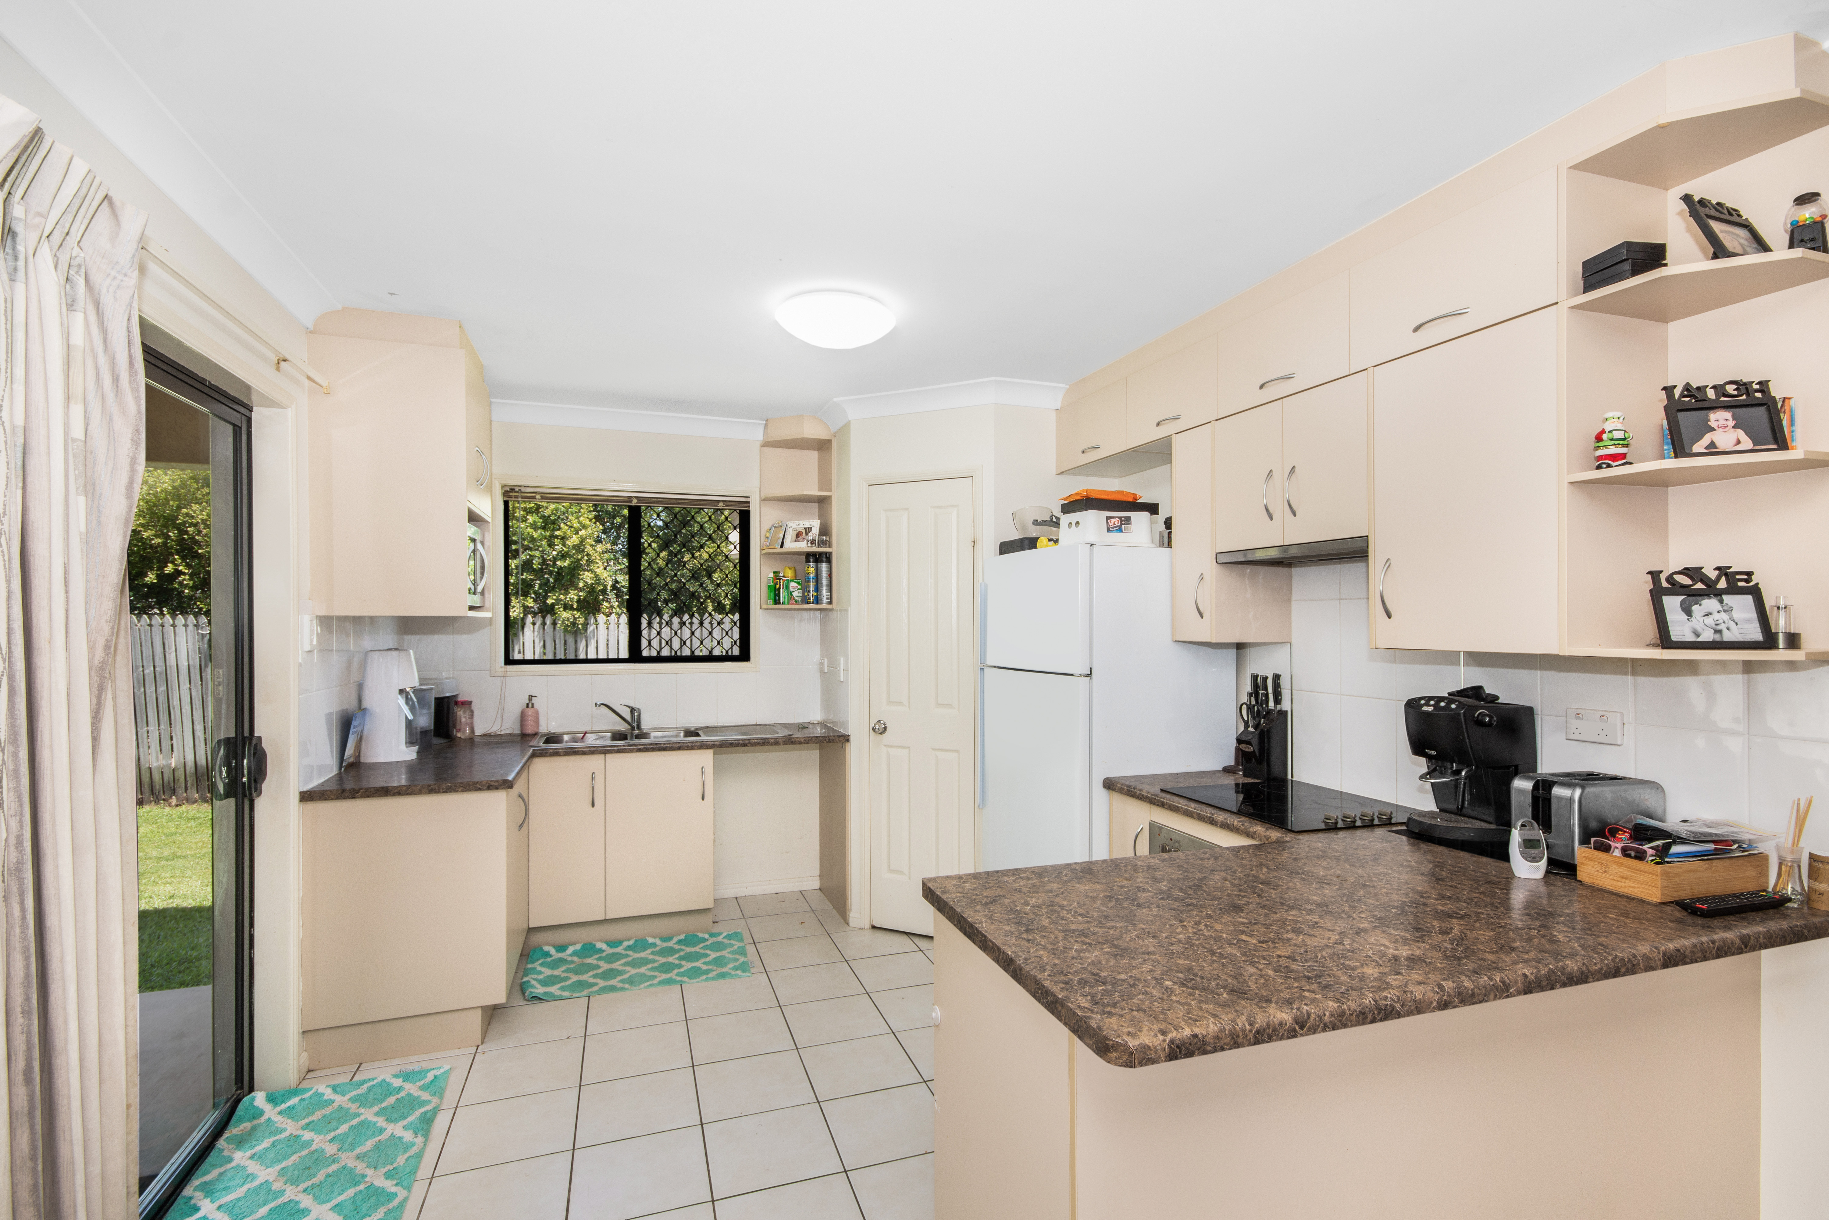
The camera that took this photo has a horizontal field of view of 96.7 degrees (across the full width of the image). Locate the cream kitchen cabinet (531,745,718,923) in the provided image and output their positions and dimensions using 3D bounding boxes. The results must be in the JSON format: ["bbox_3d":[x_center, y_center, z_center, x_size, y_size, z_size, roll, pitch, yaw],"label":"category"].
[{"bbox_3d":[-1.353,0.991,3.801,0.765,0.730,0.490,0,-1,-20],"label":"cream kitchen cabinet"}]

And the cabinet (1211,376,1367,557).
[{"bbox_3d":[1.251,-0.409,2.474,0.325,0.450,0.600,0,-1,-19],"label":"cabinet"}]

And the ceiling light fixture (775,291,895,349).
[{"bbox_3d":[-0.264,-0.937,2.709,0.395,0.102,0.395,0,-1,0],"label":"ceiling light fixture"}]

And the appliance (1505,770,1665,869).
[{"bbox_3d":[1.496,0.470,1.813,0.245,0.197,0.160,0,-1,-12],"label":"appliance"}]

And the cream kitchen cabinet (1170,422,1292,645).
[{"bbox_3d":[1.114,-0.256,2.862,0.325,0.740,0.215,0,-1,-19],"label":"cream kitchen cabinet"}]

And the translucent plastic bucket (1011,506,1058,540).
[{"bbox_3d":[0.520,-0.360,3.365,0.220,0.140,0.180,0,-1,-20],"label":"translucent plastic bucket"}]

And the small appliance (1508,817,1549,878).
[{"bbox_3d":[1.300,0.502,1.732,0.065,0.123,0.045,0,-1,15],"label":"small appliance"}]

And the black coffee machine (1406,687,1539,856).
[{"bbox_3d":[1.395,0.389,2.043,0.255,0.360,0.195,0,-1,-19],"label":"black coffee machine"}]

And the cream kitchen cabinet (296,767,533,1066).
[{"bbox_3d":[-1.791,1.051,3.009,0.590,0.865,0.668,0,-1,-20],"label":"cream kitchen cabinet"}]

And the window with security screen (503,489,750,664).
[{"bbox_3d":[-1.414,-0.157,4.084,1.178,0.863,0.070,0,-1,-20],"label":"window with security screen"}]

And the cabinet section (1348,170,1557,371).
[{"bbox_3d":[1.404,-0.773,1.984,0.324,0.284,0.514,0,-1,-19],"label":"cabinet section"}]

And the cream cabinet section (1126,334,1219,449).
[{"bbox_3d":[1.063,-0.761,2.956,0.324,0.284,0.511,0,-1,-19],"label":"cream cabinet section"}]

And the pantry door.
[{"bbox_3d":[0.042,0.445,3.711,0.515,2.040,0.040,0,-1,25],"label":"pantry door"}]

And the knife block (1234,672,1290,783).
[{"bbox_3d":[1.199,0.403,2.814,0.160,0.355,0.105,0,-1,-19],"label":"knife block"}]

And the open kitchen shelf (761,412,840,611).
[{"bbox_3d":[-0.600,-0.484,4.183,0.330,0.975,0.313,0,-1,-20],"label":"open kitchen shelf"}]

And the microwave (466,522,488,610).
[{"bbox_3d":[-1.762,-0.161,2.893,0.390,0.293,0.460,1,-1,-19],"label":"microwave"}]

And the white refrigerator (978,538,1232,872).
[{"bbox_3d":[0.741,0.630,3.223,0.705,1.704,0.690,0,-1,-20],"label":"white refrigerator"}]

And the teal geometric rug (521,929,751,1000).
[{"bbox_3d":[-1.142,1.463,3.392,0.870,0.020,0.500,0,-1,-14],"label":"teal geometric rug"}]

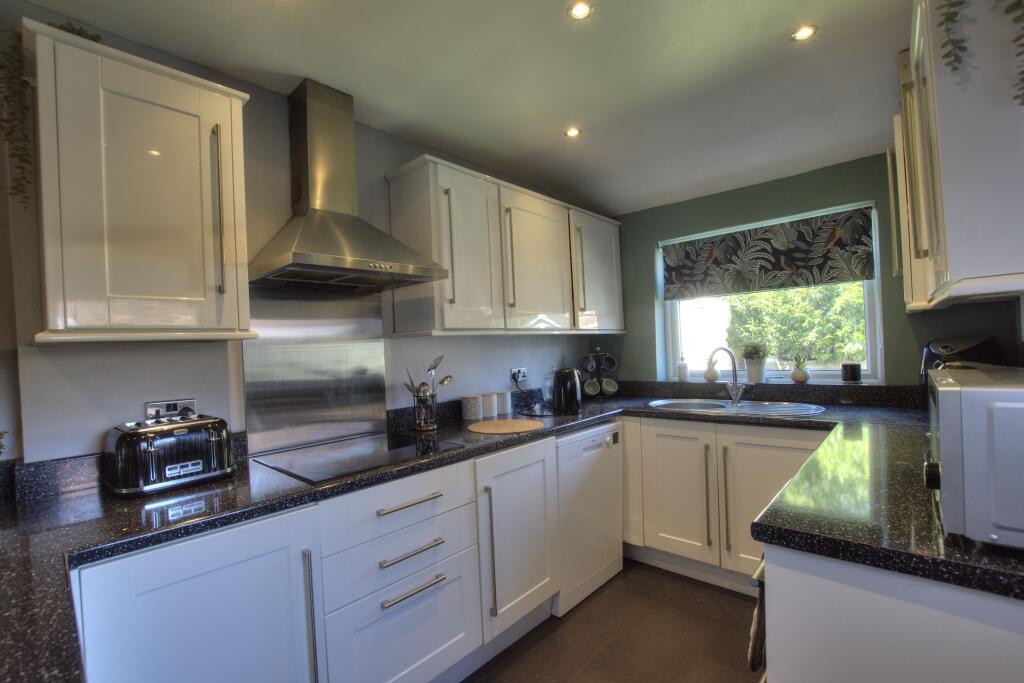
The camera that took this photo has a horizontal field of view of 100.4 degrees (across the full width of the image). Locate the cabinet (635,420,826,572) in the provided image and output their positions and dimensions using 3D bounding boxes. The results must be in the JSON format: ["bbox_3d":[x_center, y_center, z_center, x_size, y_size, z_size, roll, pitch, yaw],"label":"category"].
[{"bbox_3d":[1.223,0.778,2.384,0.798,0.727,0.576,-3,-1,39],"label":"cabinet"}]

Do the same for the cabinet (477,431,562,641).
[{"bbox_3d":[-0.161,0.835,2.050,0.576,0.727,0.505,-3,-1,44],"label":"cabinet"}]

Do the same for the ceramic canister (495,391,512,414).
[{"bbox_3d":[-0.054,0.363,2.517,0.100,0.125,0.100,-2,0,0],"label":"ceramic canister"}]

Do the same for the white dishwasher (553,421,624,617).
[{"bbox_3d":[0.214,0.890,2.438,0.600,0.829,0.598,-2,0,45],"label":"white dishwasher"}]

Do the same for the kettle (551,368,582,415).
[{"bbox_3d":[0.310,0.285,2.425,0.185,0.252,0.148,-2,0,31],"label":"kettle"}]

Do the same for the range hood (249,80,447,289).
[{"bbox_3d":[-0.663,-0.638,1.724,0.475,0.798,0.606,-3,-1,44],"label":"range hood"}]

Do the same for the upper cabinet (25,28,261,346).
[{"bbox_3d":[-1.118,-0.384,1.315,0.374,0.773,0.475,-3,-1,44],"label":"upper cabinet"}]

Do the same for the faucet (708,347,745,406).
[{"bbox_3d":[1.237,0.196,2.425,0.187,0.333,0.111,-2,-1,-1],"label":"faucet"}]

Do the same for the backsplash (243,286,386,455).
[{"bbox_3d":[-0.830,0.113,1.887,0.020,0.680,0.597,-2,0,45],"label":"backsplash"}]

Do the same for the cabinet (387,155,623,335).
[{"bbox_3d":[0.098,-0.442,2.621,0.346,0.812,1.683,-2,0,45],"label":"cabinet"}]

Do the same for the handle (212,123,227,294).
[{"bbox_3d":[-0.918,-0.416,1.345,0.036,0.530,0.015,-2,0,45],"label":"handle"}]

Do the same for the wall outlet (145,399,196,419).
[{"bbox_3d":[-1.178,0.251,1.476,0.012,0.086,0.143,-3,-1,44],"label":"wall outlet"}]

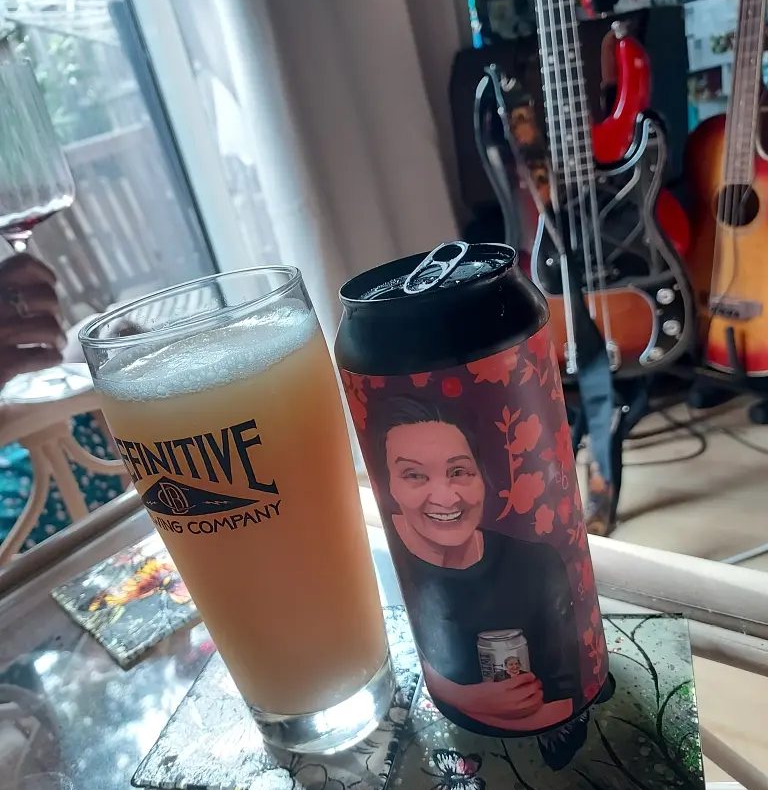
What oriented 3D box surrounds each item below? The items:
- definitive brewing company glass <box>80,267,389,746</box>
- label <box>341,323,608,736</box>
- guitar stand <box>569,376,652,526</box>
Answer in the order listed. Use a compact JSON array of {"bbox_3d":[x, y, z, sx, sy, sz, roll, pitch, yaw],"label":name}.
[{"bbox_3d":[-0.041,0.044,0.251,0.074,0.164,0.074,-2,25,29],"label":"definitive brewing company glass"},{"bbox_3d":[0.033,0.040,0.240,0.066,0.132,0.066,-8,23,18],"label":"label"},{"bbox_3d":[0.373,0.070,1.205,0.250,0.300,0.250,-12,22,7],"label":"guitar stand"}]

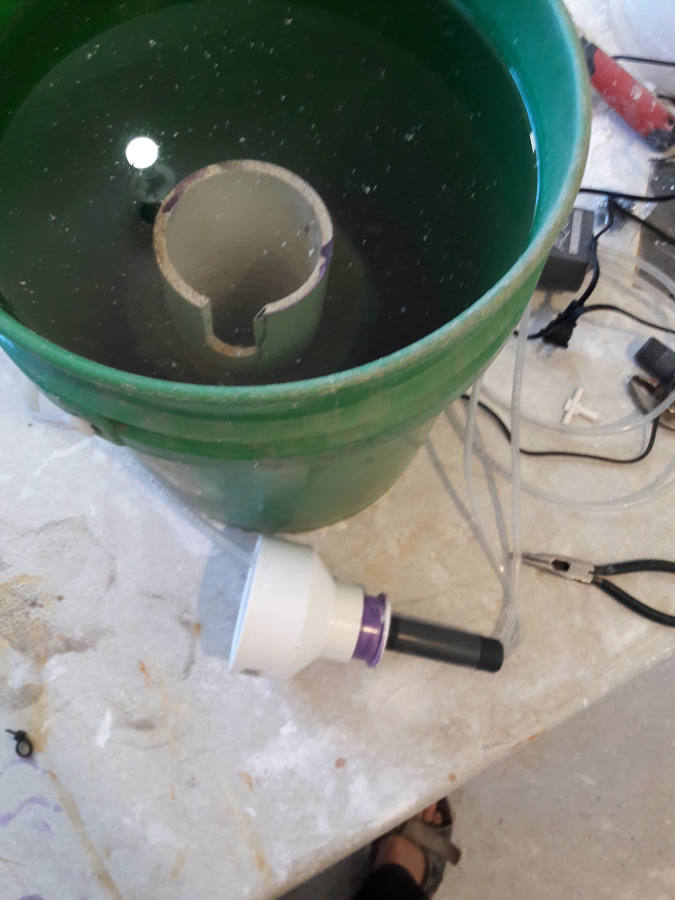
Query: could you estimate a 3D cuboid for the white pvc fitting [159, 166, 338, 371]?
[{"bbox_3d":[-0.049,-0.086,0.422,0.088,0.136,0.088,2,74,-3],"label":"white pvc fitting"}]

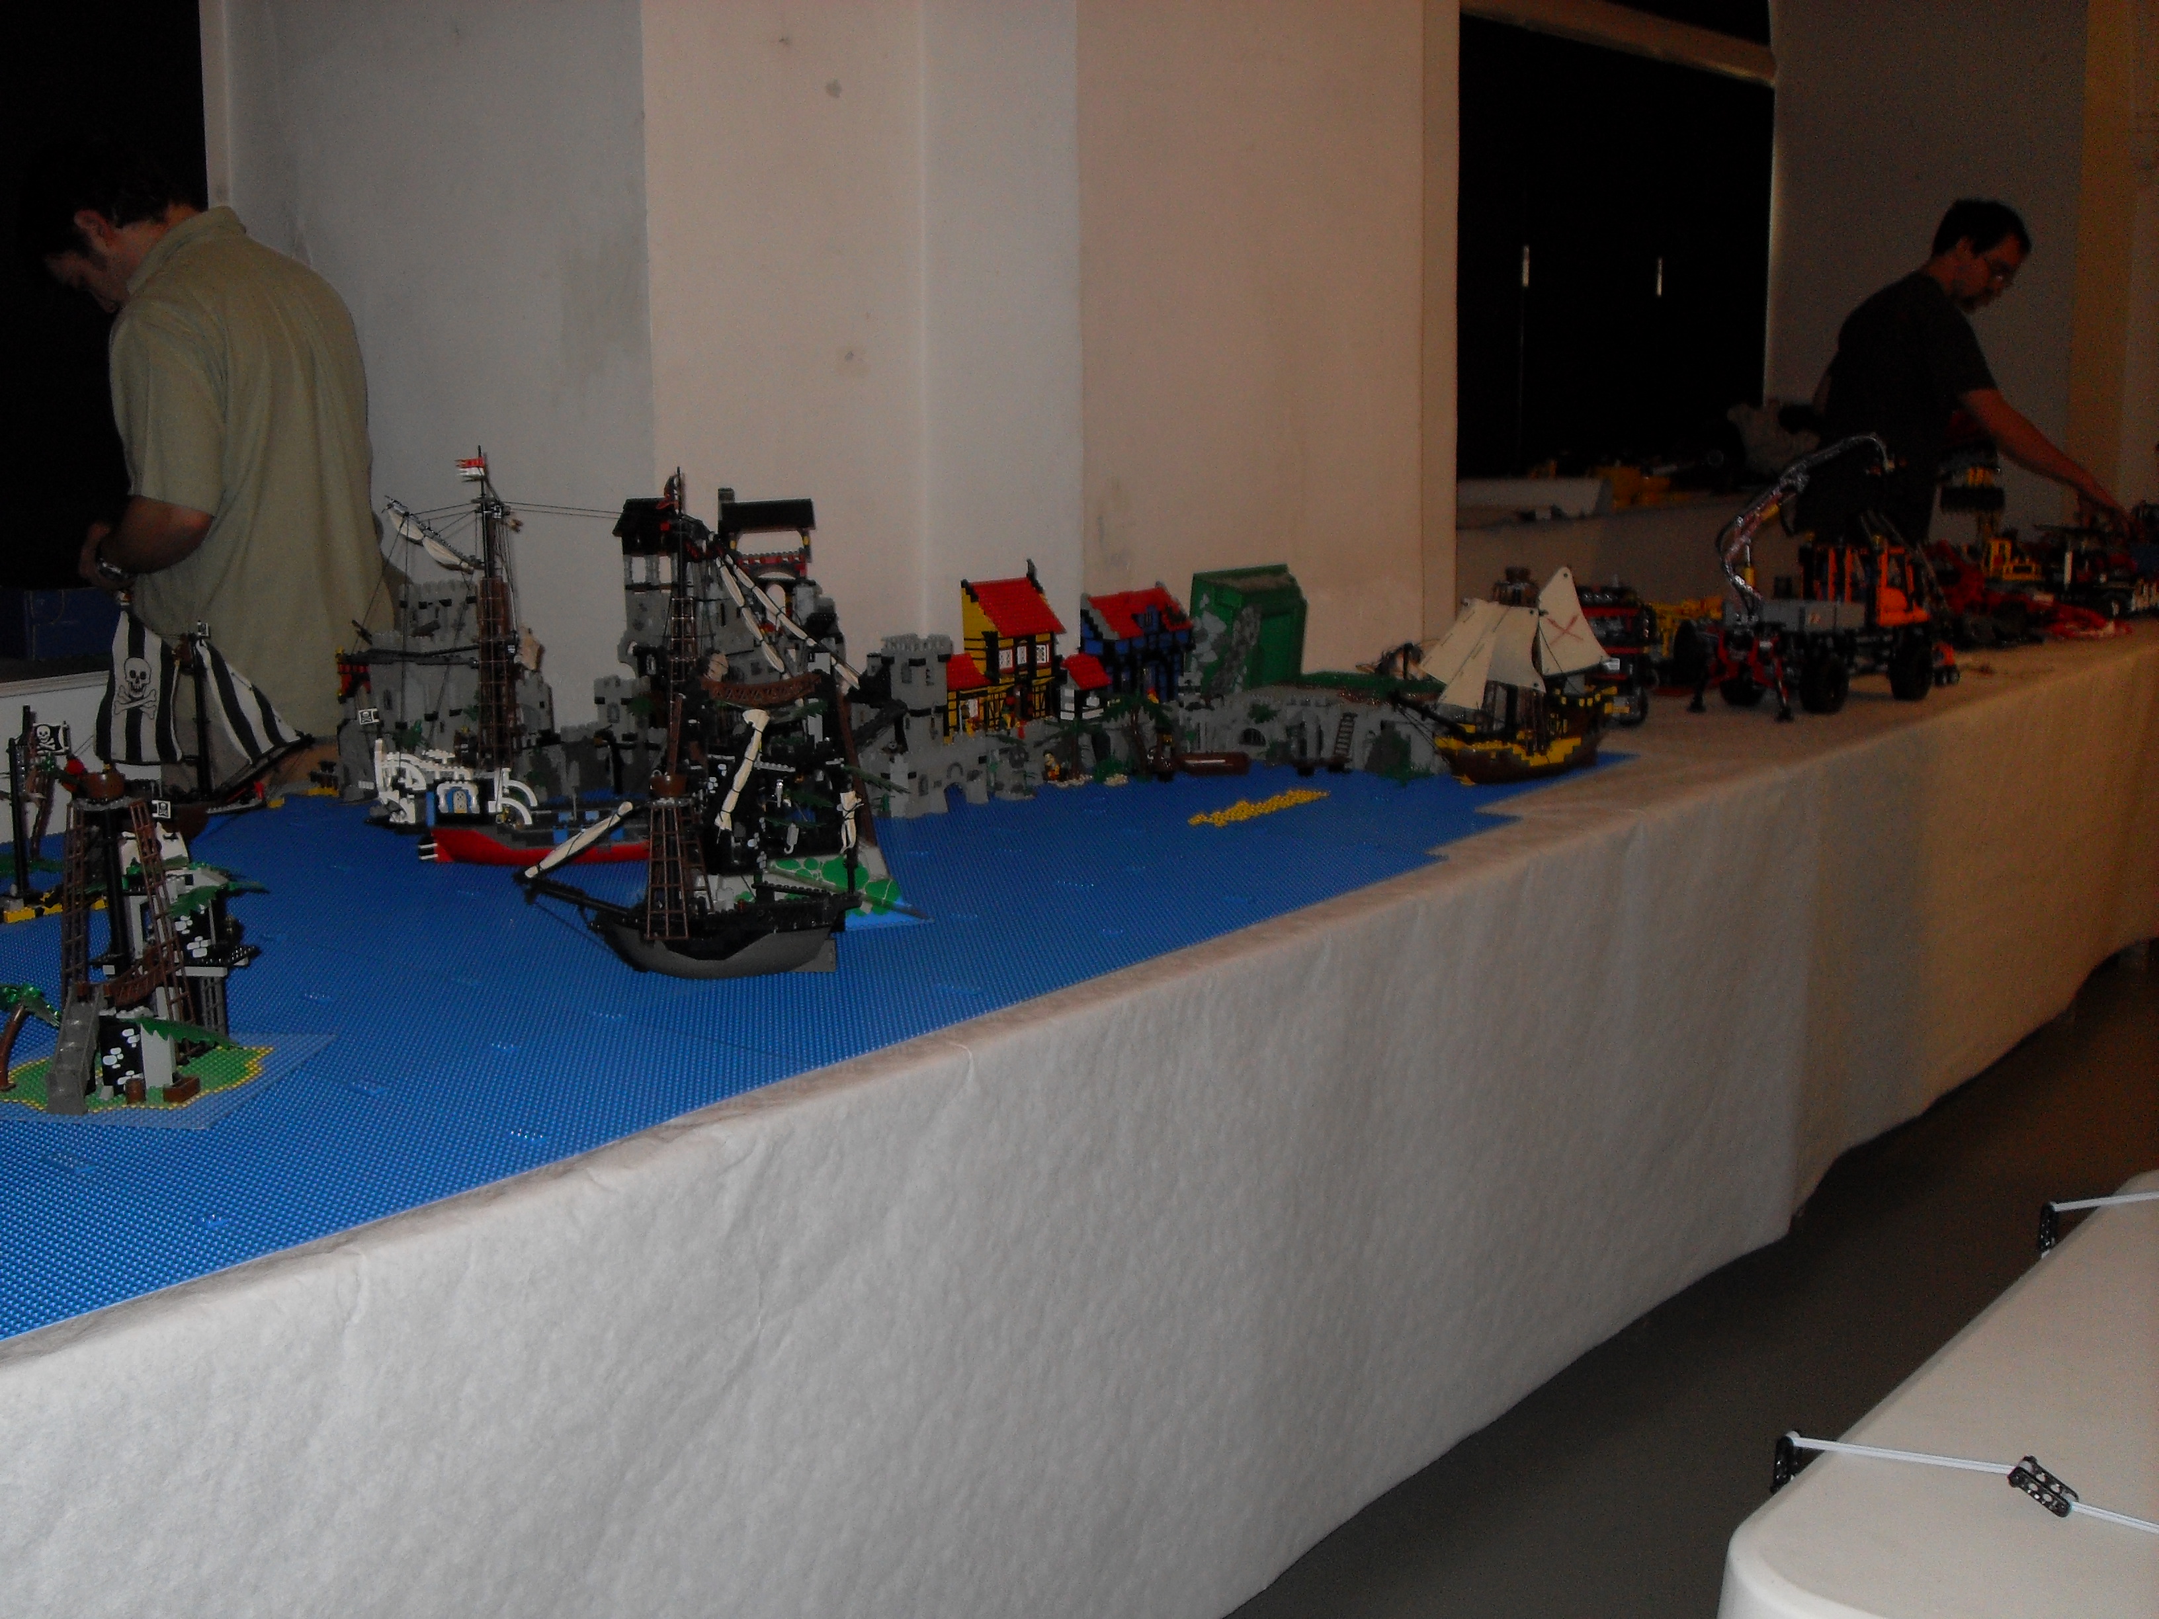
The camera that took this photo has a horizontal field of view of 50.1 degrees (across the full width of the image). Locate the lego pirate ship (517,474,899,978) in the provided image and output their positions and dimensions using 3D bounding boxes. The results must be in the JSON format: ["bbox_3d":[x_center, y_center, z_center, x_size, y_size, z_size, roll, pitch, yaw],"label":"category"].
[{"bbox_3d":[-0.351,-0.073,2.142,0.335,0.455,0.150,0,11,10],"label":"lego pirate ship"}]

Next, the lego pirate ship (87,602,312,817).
[{"bbox_3d":[-1.097,-0.109,2.842,0.290,0.295,0.140,-3,11,-8],"label":"lego pirate ship"}]

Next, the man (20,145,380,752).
[{"bbox_3d":[-1.229,-0.131,3.330,0.460,1.660,0.500,7,14,37],"label":"man"}]

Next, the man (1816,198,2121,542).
[{"bbox_3d":[2.033,-0.599,5.394,0.680,1.640,0.500,-2,11,-3],"label":"man"}]

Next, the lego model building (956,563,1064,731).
[{"bbox_3d":[-0.094,-0.223,3.070,0.080,0.215,0.140,7,14,37],"label":"lego model building"}]

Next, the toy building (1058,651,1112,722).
[{"bbox_3d":[0.007,-0.168,3.091,0.055,0.090,0.070,7,14,37],"label":"toy building"}]

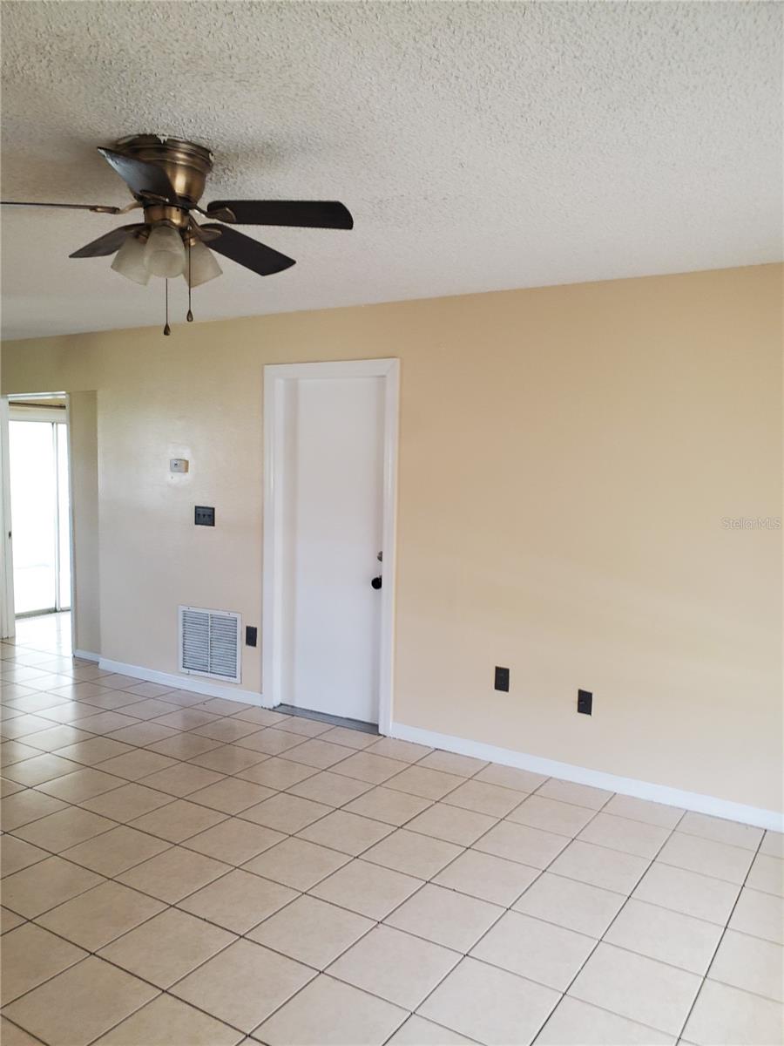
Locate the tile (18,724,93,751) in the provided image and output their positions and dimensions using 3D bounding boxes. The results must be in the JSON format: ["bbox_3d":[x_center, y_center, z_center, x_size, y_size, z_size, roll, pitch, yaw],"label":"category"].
[{"bbox_3d":[-1.879,1.212,4.399,0.323,0.010,0.323,4,6,33],"label":"tile"}]

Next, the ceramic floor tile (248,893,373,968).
[{"bbox_3d":[-0.271,1.384,2.659,0.323,0.010,0.323,4,6,33],"label":"ceramic floor tile"}]

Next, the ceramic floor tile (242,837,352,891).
[{"bbox_3d":[-0.362,1.304,3.005,0.319,0.010,0.319,3,4,32],"label":"ceramic floor tile"}]

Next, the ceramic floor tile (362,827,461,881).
[{"bbox_3d":[0.085,1.326,3.149,0.321,0.010,0.321,3,4,33],"label":"ceramic floor tile"}]

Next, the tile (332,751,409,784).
[{"bbox_3d":[-0.114,1.267,4.055,0.321,0.010,0.321,3,4,33],"label":"tile"}]

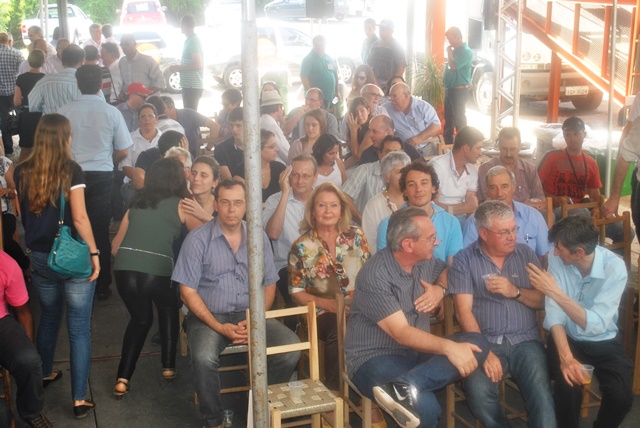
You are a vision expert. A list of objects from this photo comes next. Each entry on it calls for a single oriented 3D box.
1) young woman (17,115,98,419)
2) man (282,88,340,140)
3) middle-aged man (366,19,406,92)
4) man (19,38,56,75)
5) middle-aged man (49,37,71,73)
[{"bbox_3d":[-1.418,0.245,5.065,0.480,1.620,0.480,0,13,3],"label":"young woman"},{"bbox_3d":[-0.124,-0.651,9.584,0.550,1.280,0.720,1,14,8],"label":"man"},{"bbox_3d":[0.879,-1.662,12.166,0.560,1.780,0.360,2,14,10],"label":"middle-aged man"},{"bbox_3d":[-3.434,-1.316,11.522,0.340,1.700,0.500,13,20,43],"label":"man"},{"bbox_3d":[-3.066,-1.249,11.195,0.500,1.720,0.360,-7,15,-26],"label":"middle-aged man"}]

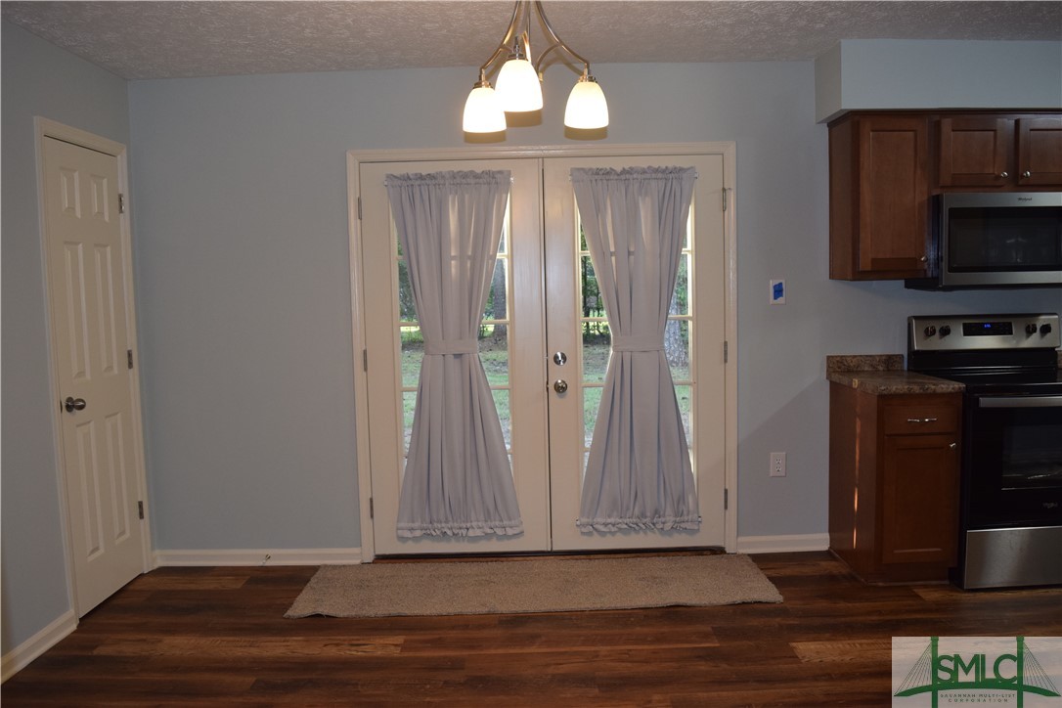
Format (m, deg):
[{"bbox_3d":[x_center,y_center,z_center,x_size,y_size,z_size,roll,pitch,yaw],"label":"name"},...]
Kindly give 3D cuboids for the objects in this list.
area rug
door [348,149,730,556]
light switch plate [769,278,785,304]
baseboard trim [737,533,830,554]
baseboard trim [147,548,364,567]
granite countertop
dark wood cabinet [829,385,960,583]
[{"bbox_3d":[0.019,1.079,3.729,2.157,0.013,0.610,-1,4,0],"label":"area rug"},{"bbox_3d":[0.078,0.024,4.047,1.848,2.045,0.055,-1,4,0],"label":"door"},{"bbox_3d":[1.247,-0.309,4.006,0.077,0.122,0.012,-1,4,0],"label":"light switch plate"},{"bbox_3d":[1.304,0.978,4.104,0.468,0.091,0.017,-1,4,0],"label":"baseboard trim"},{"bbox_3d":[-1.396,1.046,4.099,1.050,0.090,0.017,-1,4,0],"label":"baseboard trim"},{"bbox_3d":[1.698,0.092,3.747,0.398,0.127,0.595,-1,4,0],"label":"granite countertop"},{"bbox_3d":[1.721,0.595,3.801,0.383,0.884,0.565,-1,4,0],"label":"dark wood cabinet"}]

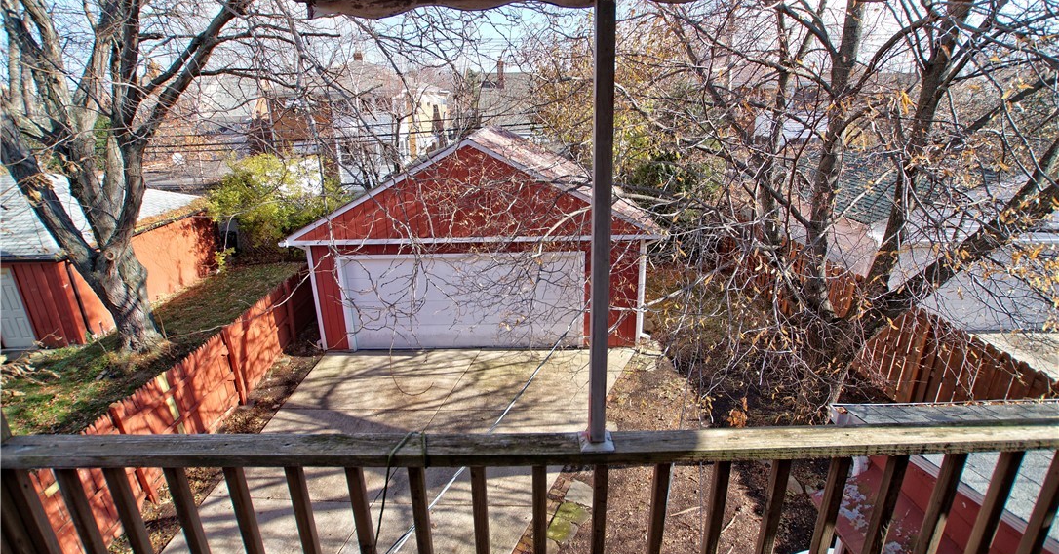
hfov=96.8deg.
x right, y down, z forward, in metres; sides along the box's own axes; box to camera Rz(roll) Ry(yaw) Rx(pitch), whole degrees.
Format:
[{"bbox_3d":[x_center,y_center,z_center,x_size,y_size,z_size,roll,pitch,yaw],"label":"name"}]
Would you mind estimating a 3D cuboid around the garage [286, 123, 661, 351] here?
[{"bbox_3d":[-1.065,-1.591,12.414,7.550,4.430,6.400,-1,20,1],"label":"garage"}]

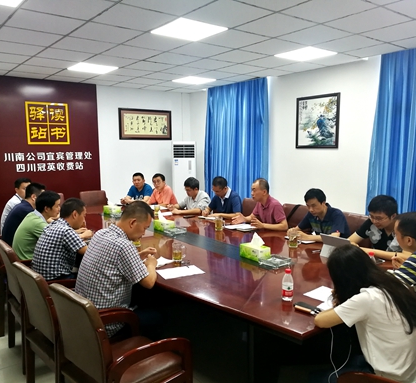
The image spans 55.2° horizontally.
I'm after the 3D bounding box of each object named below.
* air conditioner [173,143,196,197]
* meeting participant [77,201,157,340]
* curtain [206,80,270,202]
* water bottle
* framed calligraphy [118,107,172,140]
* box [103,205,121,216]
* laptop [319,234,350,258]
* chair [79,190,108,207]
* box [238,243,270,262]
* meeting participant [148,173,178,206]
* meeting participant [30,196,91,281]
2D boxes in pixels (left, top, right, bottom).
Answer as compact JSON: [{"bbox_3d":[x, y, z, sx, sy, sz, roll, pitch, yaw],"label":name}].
[{"bbox_3d":[-0.478,-0.157,8.221,0.480,1.710,0.320,-1,7,-8],"label":"air conditioner"},{"bbox_3d":[-0.586,0.708,2.689,0.740,1.250,0.530,-6,8,-38],"label":"meeting participant"},{"bbox_3d":[0.484,-0.631,7.447,0.140,2.680,1.750,-6,8,-38],"label":"curtain"},{"bbox_3d":[0.449,0.522,2.232,0.062,0.184,0.062,-1,7,0],"label":"water bottle"},{"bbox_3d":[-1.232,-1.333,8.011,1.190,0.600,0.040,-6,8,-38],"label":"framed calligraphy"},{"bbox_3d":[-1.240,0.251,5.125,0.132,0.093,0.206,-6,8,-38],"label":"box"},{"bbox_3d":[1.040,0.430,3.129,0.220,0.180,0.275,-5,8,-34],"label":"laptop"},{"bbox_3d":[-1.684,0.476,6.148,0.570,0.940,0.620,-4,8,-30],"label":"chair"},{"bbox_3d":[0.369,0.471,3.090,0.126,0.090,0.206,-5,8,-36],"label":"box"},{"bbox_3d":[-0.662,0.329,6.109,0.500,1.220,0.740,4,8,34],"label":"meeting participant"},{"bbox_3d":[-1.121,0.659,3.285,0.720,1.220,0.520,-7,9,-43],"label":"meeting participant"}]

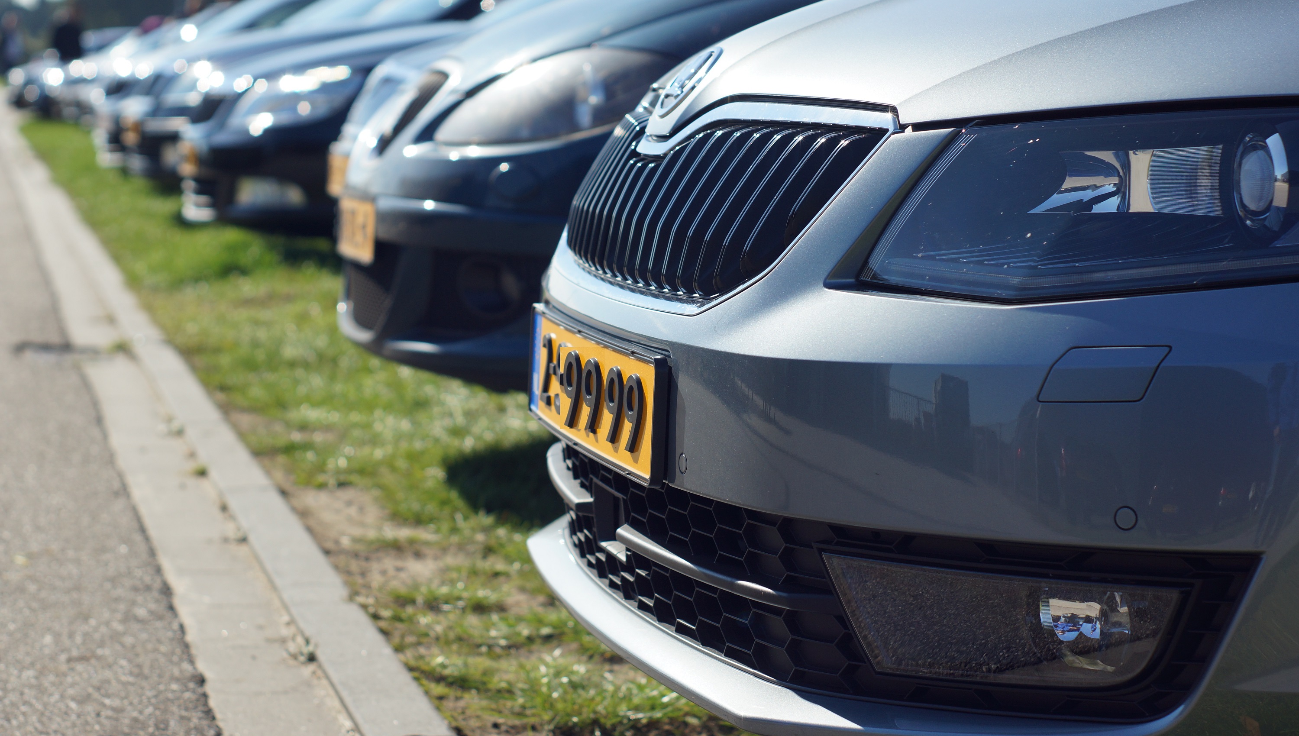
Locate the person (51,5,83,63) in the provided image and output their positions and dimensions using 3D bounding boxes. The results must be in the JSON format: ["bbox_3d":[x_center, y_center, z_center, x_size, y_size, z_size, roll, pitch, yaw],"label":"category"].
[{"bbox_3d":[-10.557,-5.727,49.000,0.520,1.720,0.360,-2,7,-14],"label":"person"}]

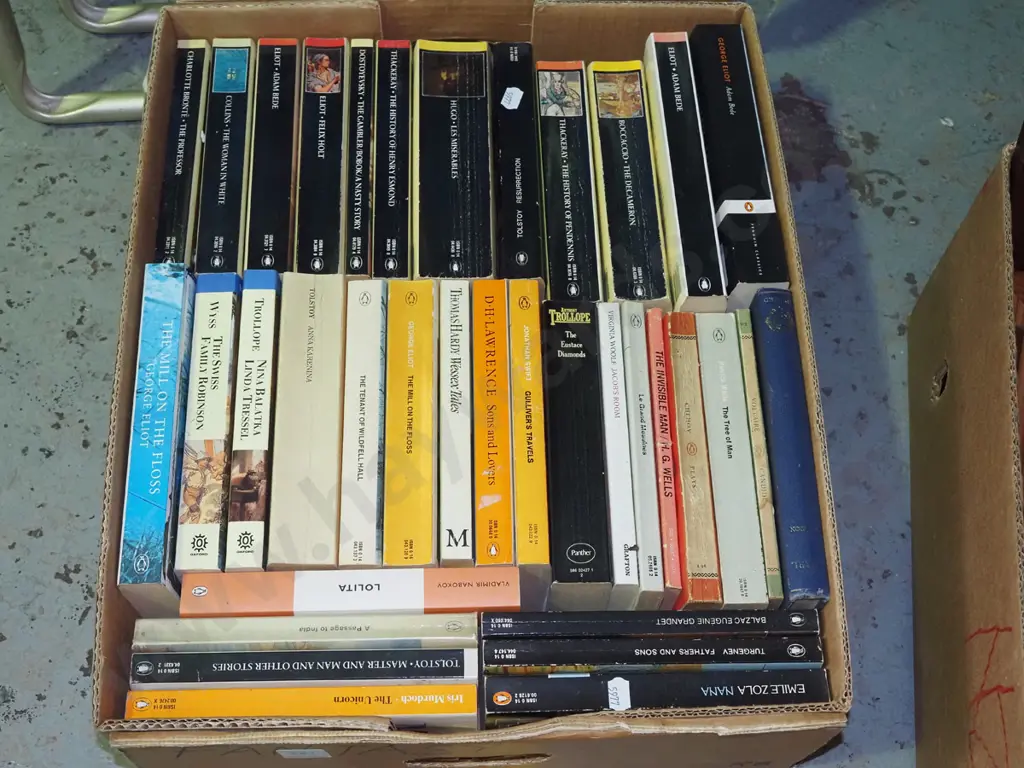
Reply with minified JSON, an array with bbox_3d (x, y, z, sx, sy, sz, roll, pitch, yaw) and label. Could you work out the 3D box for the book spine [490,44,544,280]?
[{"bbox_3d":[0.002,-0.121,0.918,0.023,0.111,0.181,-1,63,-2],"label":"book spine"}]

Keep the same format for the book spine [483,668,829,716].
[{"bbox_3d":[0.076,0.187,0.771,0.181,0.111,0.020,-1,64,-2],"label":"book spine"}]

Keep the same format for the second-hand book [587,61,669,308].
[{"bbox_3d":[0.069,-0.108,0.912,0.034,0.111,0.181,0,64,-6],"label":"second-hand book"}]

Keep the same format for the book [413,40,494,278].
[{"bbox_3d":[-0.038,-0.122,0.919,0.048,0.112,0.181,-1,64,-2],"label":"book"}]

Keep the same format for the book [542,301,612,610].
[{"bbox_3d":[0.037,0.054,0.835,0.034,0.110,0.178,0,63,-1],"label":"book"}]

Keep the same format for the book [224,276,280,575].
[{"bbox_3d":[-0.149,0.042,0.826,0.019,0.116,0.187,-1,63,-3],"label":"book"}]

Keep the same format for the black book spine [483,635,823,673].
[{"bbox_3d":[0.074,0.168,0.777,0.181,0.111,0.015,0,64,-2],"label":"black book spine"}]

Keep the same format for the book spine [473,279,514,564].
[{"bbox_3d":[-0.013,0.043,0.836,0.020,0.111,0.181,0,63,-2],"label":"book spine"}]

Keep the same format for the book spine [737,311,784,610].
[{"bbox_3d":[0.144,0.061,0.832,0.009,0.111,0.181,-2,64,1],"label":"book spine"}]

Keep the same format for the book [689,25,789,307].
[{"bbox_3d":[0.131,-0.120,0.912,0.031,0.129,0.198,2,63,-13],"label":"book"}]

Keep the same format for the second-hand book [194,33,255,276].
[{"bbox_3d":[-0.183,-0.123,0.912,0.026,0.111,0.181,-1,64,-3],"label":"second-hand book"}]

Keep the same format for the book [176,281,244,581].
[{"bbox_3d":[-0.175,0.043,0.827,0.024,0.116,0.185,-1,63,-3],"label":"book"}]

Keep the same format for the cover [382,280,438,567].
[{"bbox_3d":[-0.061,0.043,0.833,0.026,0.111,0.181,0,63,-3],"label":"cover"}]

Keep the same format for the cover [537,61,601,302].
[{"bbox_3d":[0.030,-0.107,0.910,0.031,0.111,0.181,0,64,-5],"label":"cover"}]

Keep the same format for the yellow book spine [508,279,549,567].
[{"bbox_3d":[0.008,0.043,0.837,0.018,0.111,0.181,0,64,-3],"label":"yellow book spine"}]

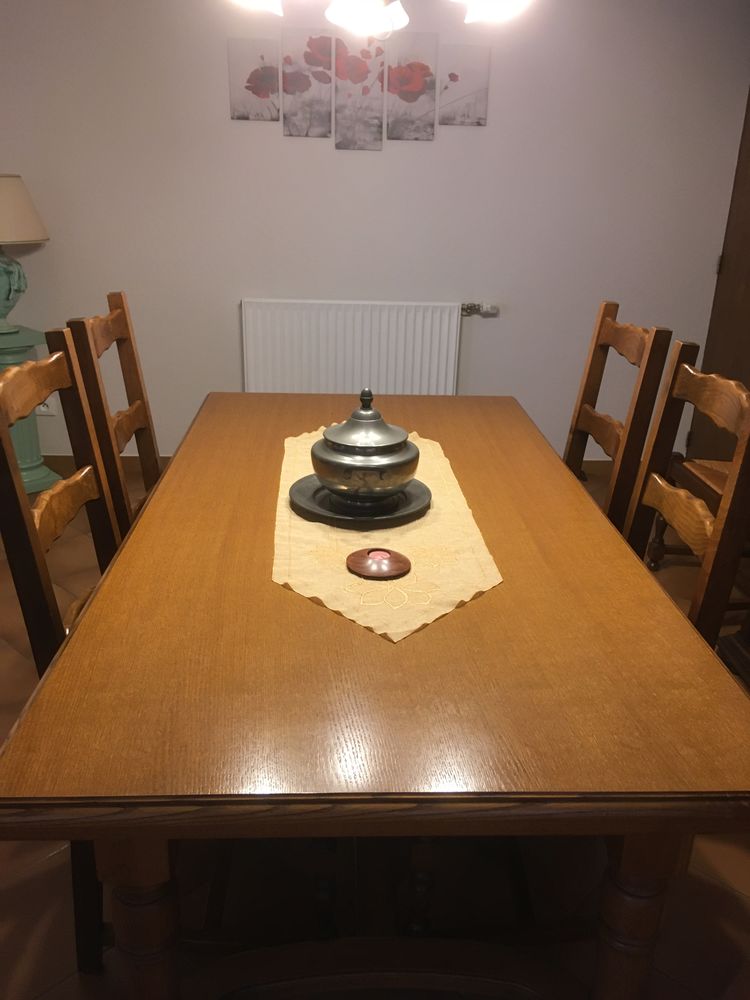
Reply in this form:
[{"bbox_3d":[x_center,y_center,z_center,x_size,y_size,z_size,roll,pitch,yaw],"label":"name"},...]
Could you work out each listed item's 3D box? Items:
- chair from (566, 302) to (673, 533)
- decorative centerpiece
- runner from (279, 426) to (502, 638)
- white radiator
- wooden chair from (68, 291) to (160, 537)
[{"bbox_3d":[0.325,0.098,2.087,0.525,1.110,0.455,0,21,-3],"label":"chair"},{"bbox_3d":[-0.027,-0.106,1.688,0.291,0.241,0.291,0,21,-3],"label":"decorative centerpiece"},{"bbox_3d":[-0.005,-0.011,1.767,0.395,0.010,1.180,0,21,-4],"label":"runner"},{"bbox_3d":[-0.117,-0.594,3.903,0.975,0.640,0.100,0,21,-3],"label":"white radiator"},{"bbox_3d":[-0.371,0.090,2.059,0.525,1.110,0.455,0,21,-4],"label":"wooden chair"}]

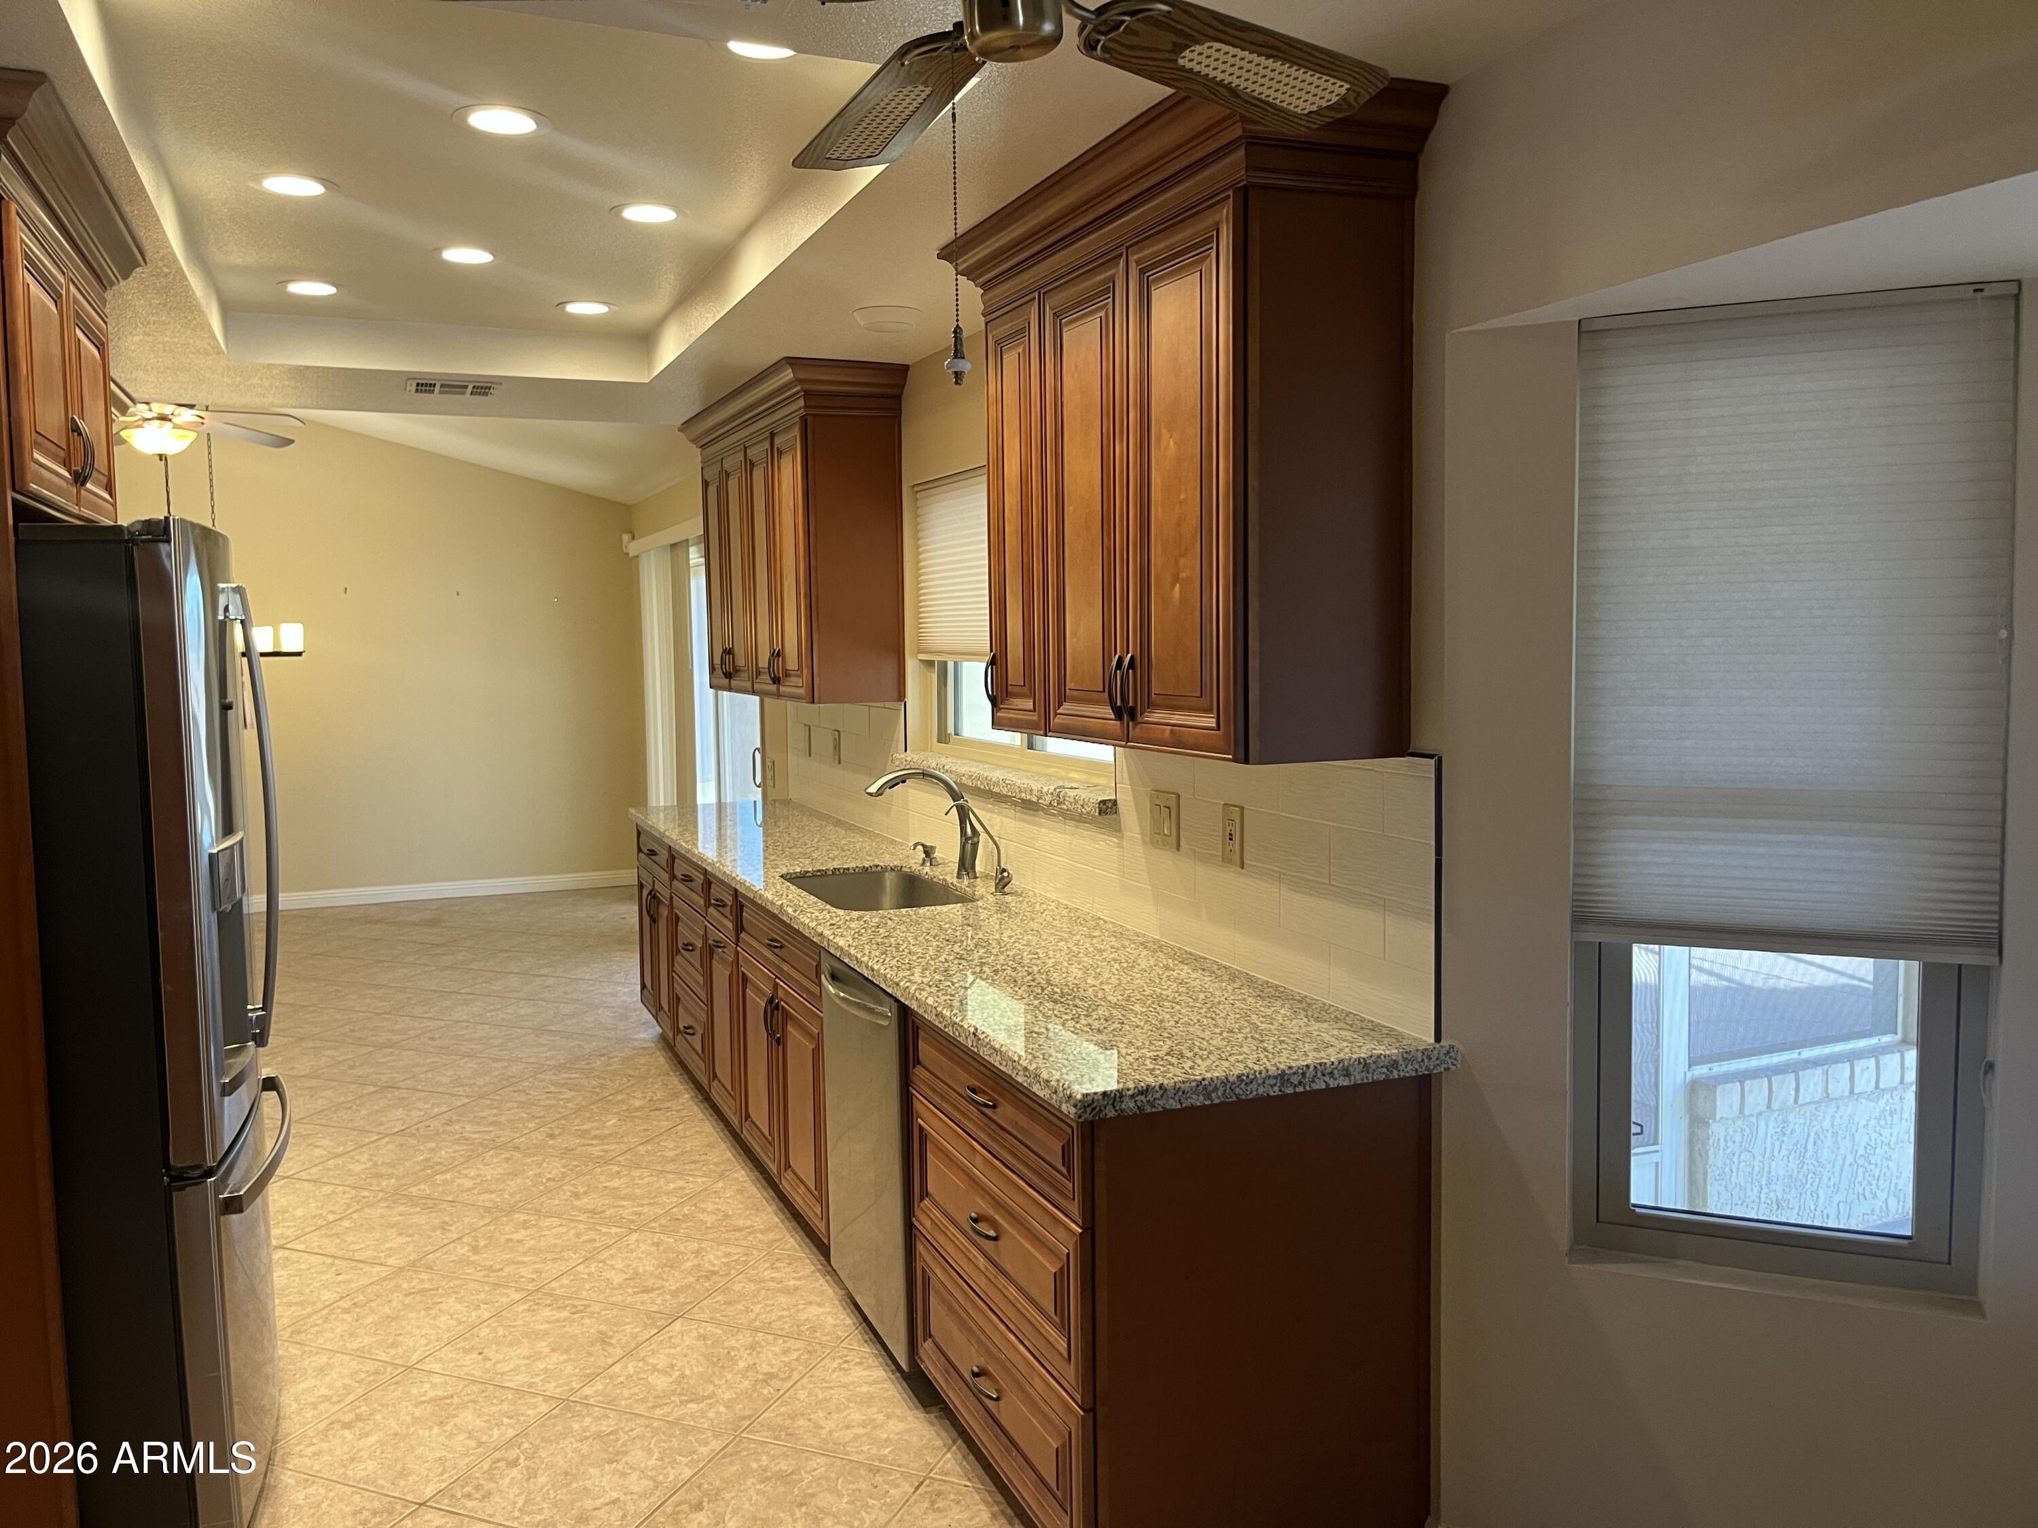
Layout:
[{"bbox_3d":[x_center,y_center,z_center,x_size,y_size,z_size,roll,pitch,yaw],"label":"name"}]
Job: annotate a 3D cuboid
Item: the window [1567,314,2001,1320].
[{"bbox_3d":[1.155,0.061,2.329,0.580,1.472,0.100,1,5,22],"label":"window"}]

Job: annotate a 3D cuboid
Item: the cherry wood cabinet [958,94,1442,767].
[{"bbox_3d":[0.251,-0.560,2.882,0.395,1.034,1.222,-3,5,-23],"label":"cherry wood cabinet"}]

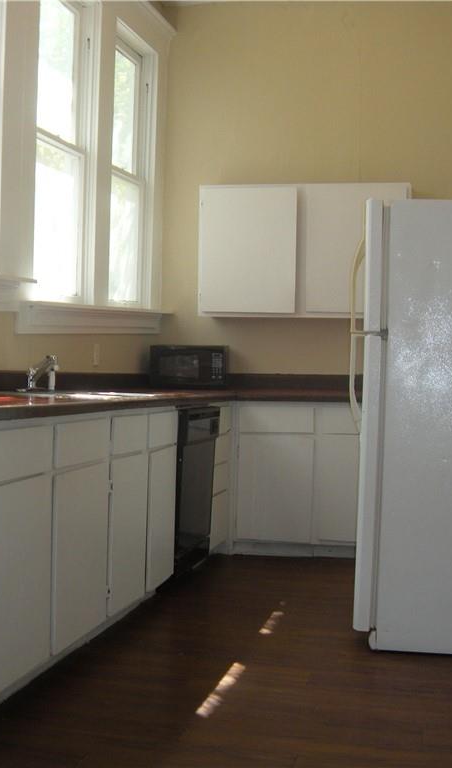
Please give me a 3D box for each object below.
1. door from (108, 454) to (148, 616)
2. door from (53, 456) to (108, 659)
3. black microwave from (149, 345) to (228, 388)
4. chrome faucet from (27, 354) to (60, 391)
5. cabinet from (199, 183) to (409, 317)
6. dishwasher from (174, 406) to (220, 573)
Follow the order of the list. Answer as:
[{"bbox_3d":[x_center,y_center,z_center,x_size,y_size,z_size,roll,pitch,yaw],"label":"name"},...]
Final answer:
[{"bbox_3d":[-0.411,0.609,4.300,0.022,0.621,0.467,2,1,14],"label":"door"},{"bbox_3d":[-0.534,0.614,3.797,0.022,0.616,0.528,2,1,14],"label":"door"},{"bbox_3d":[-0.206,-0.097,6.164,0.445,0.255,0.330,2,1,7],"label":"black microwave"},{"bbox_3d":[-0.761,-0.048,4.330,0.150,0.155,0.100,2,1,10],"label":"chrome faucet"},{"bbox_3d":[0.477,-0.781,6.208,1.220,0.760,0.320,2,1,9],"label":"cabinet"},{"bbox_3d":[-0.414,0.531,5.210,0.600,0.860,0.610,2,1,11],"label":"dishwasher"}]

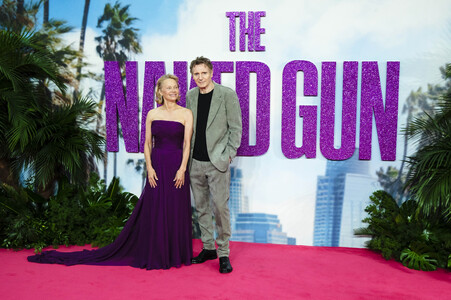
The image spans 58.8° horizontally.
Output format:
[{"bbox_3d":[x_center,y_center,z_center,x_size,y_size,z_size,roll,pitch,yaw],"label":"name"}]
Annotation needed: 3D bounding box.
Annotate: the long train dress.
[{"bbox_3d":[-1.093,0.402,3.793,1.600,1.330,0.560,0,7,-3],"label":"long train dress"}]

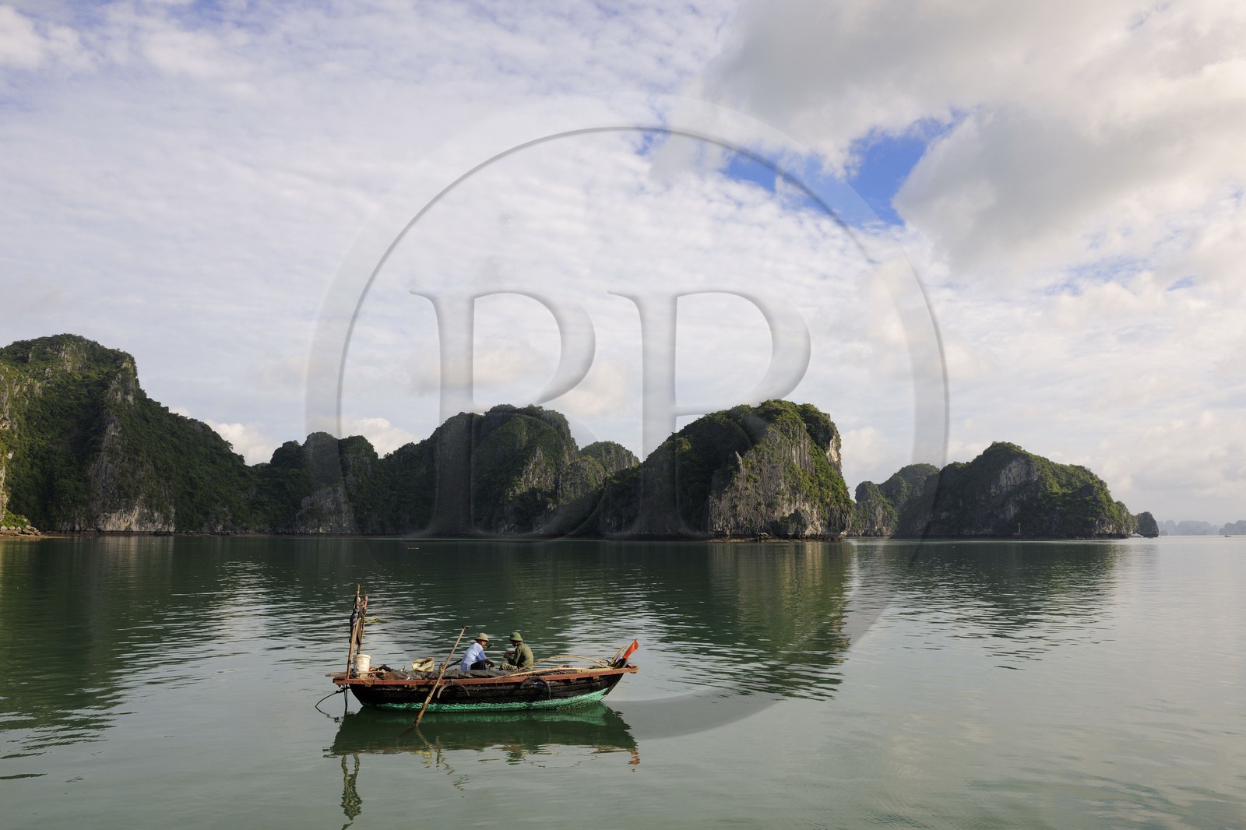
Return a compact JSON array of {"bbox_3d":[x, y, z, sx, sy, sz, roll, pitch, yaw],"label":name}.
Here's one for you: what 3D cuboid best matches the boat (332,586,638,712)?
[{"bbox_3d":[-2.865,4.955,17.776,6.424,2.557,1.850,1,-8,-6],"label":"boat"}]

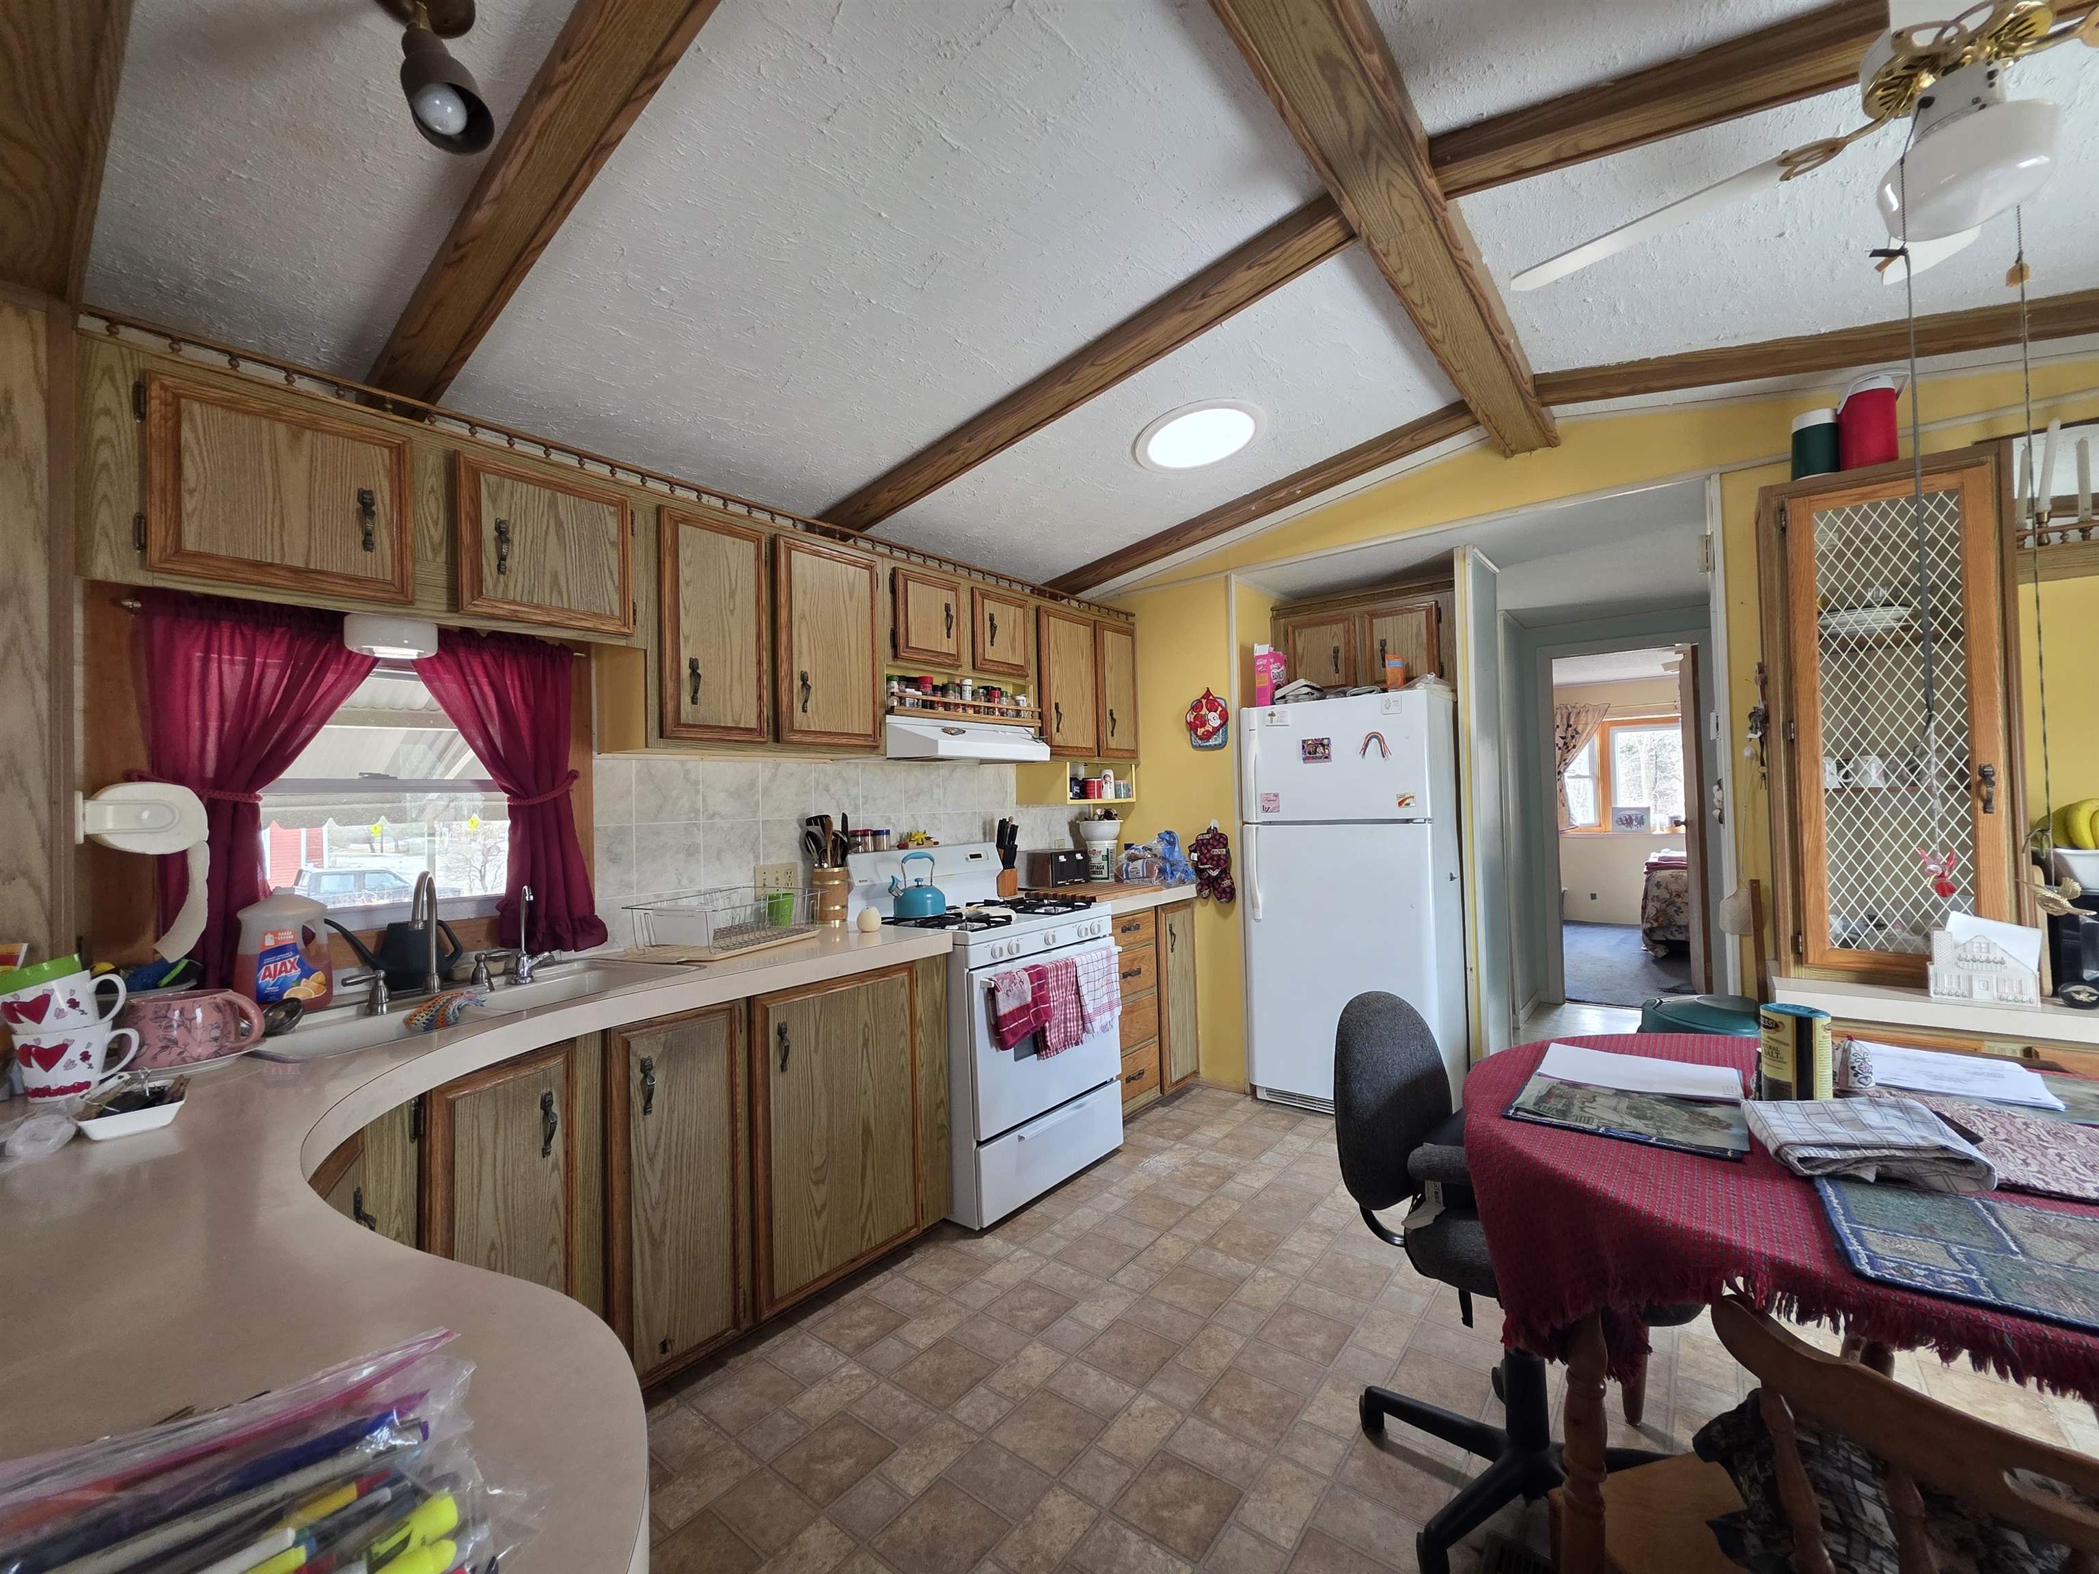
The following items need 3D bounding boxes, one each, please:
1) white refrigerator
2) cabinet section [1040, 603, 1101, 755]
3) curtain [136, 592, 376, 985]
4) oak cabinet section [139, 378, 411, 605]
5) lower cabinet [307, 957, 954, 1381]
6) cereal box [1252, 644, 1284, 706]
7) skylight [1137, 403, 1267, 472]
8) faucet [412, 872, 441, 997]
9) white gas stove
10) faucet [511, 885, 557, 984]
[{"bbox_3d":[1.371,0.504,3.418,0.750,1.690,0.740,-2,-1,40],"label":"white refrigerator"},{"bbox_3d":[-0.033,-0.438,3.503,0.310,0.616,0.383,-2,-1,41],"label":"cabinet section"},{"bbox_3d":[-1.665,0.028,1.694,0.090,0.820,0.390,-2,-1,40],"label":"curtain"},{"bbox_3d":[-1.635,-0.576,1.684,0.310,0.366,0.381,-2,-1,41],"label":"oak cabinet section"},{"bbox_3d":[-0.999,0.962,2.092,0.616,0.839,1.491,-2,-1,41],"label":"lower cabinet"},{"bbox_3d":[1.044,-0.499,3.697,0.065,0.286,0.185,-2,-1,41],"label":"cereal box"},{"bbox_3d":[0.496,-1.156,2.620,0.435,0.040,0.435,-9,-7,-1],"label":"skylight"},{"bbox_3d":[-1.385,0.327,1.757,0.050,0.270,0.175,-1,-1,-29],"label":"faucet"},{"bbox_3d":[-0.226,0.805,2.910,0.710,1.154,0.753,-2,-1,41],"label":"white gas stove"},{"bbox_3d":[-1.229,0.345,1.890,0.115,0.230,0.085,-2,-1,41],"label":"faucet"}]

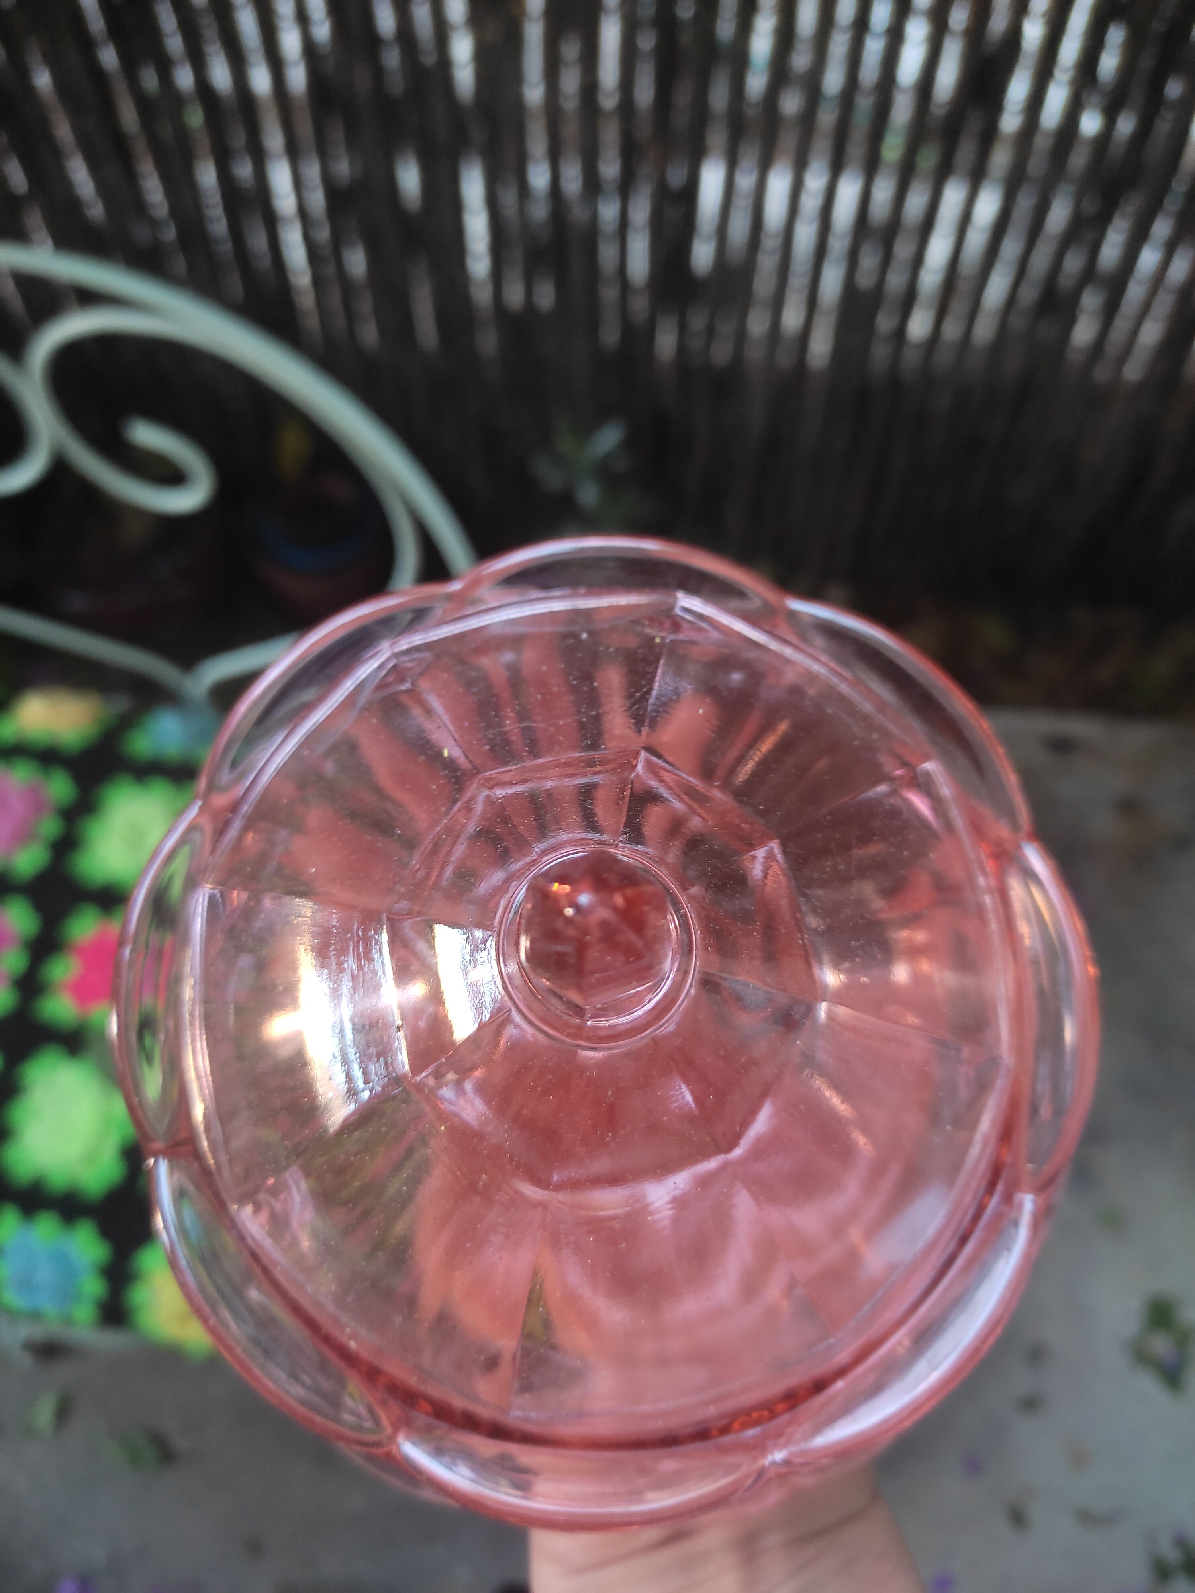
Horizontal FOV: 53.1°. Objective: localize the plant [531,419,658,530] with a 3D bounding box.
[{"bbox_3d":[-0.004,-0.360,1.360,0.140,0.135,0.130,2,57,0],"label":"plant"}]

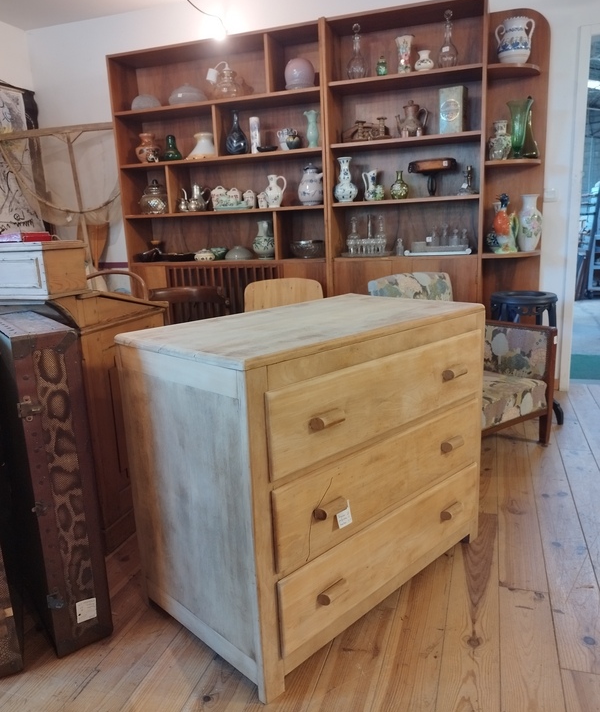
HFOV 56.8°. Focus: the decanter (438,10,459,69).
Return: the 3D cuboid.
[{"bbox_3d":[0.852,-1.802,3.184,0.106,0.328,0.106,2,13,18],"label":"decanter"}]

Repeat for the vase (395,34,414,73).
[{"bbox_3d":[0.619,-1.757,3.271,0.106,0.221,0.106,2,13,18],"label":"vase"}]

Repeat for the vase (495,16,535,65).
[{"bbox_3d":[1.199,-1.745,3.094,0.196,0.232,0.166,2,13,18],"label":"vase"}]

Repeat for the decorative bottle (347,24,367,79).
[{"bbox_3d":[0.345,-1.792,3.304,0.123,0.338,0.123,2,13,18],"label":"decorative bottle"}]

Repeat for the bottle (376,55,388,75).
[{"bbox_3d":[0.484,-1.682,3.251,0.060,0.132,0.057,2,13,18],"label":"bottle"}]

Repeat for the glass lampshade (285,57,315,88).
[{"bbox_3d":[-0.001,-1.725,3.429,0.186,0.208,0.186,-2,12,0],"label":"glass lampshade"}]

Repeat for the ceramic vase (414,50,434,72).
[{"bbox_3d":[0.686,-1.612,3.051,0.104,0.124,0.104,2,14,18],"label":"ceramic vase"}]

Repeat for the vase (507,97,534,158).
[{"bbox_3d":[1.186,-1.222,3.011,0.140,0.319,0.140,2,14,18],"label":"vase"}]

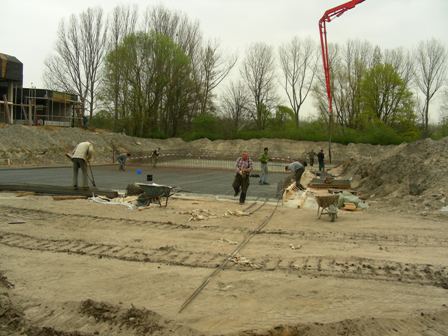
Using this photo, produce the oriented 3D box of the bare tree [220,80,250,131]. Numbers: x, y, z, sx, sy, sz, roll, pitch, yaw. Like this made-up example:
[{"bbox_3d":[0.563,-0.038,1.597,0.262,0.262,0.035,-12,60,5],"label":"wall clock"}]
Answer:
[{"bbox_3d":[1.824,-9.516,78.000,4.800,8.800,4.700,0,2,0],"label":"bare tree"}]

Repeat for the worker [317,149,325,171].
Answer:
[{"bbox_3d":[7.570,-0.556,38.500,0.550,1.730,0.400,-1,2,-18],"label":"worker"}]

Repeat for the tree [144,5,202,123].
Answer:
[{"bbox_3d":[-6.911,-13.353,66.000,8.000,16.800,7.500,0,3,0],"label":"tree"}]

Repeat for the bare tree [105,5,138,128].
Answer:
[{"bbox_3d":[-13.756,-13.487,66.000,5.200,16.800,5.000,0,3,0],"label":"bare tree"}]

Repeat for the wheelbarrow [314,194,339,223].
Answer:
[{"bbox_3d":[2.641,1.008,12.550,0.620,0.660,1.350,0,2,3],"label":"wheelbarrow"}]

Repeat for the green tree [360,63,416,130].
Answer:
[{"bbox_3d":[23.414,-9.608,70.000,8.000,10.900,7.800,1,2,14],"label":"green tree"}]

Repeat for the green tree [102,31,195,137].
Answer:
[{"bbox_3d":[-11.053,-12.225,72.000,13.400,15.600,12.500,0,2,-9],"label":"green tree"}]

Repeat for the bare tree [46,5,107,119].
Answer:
[{"bbox_3d":[-19.495,-13.019,65.000,8.400,16.300,7.800,0,3,0],"label":"bare tree"}]

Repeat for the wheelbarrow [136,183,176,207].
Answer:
[{"bbox_3d":[-2.082,0.861,15.400,1.380,0.700,0.680,0,3,0],"label":"wheelbarrow"}]

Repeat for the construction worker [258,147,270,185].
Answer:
[{"bbox_3d":[1.886,-0.079,22.900,0.550,1.750,0.480,-2,3,-37],"label":"construction worker"}]

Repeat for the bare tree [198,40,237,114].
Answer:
[{"bbox_3d":[-1.022,-11.648,67.000,5.100,11.200,4.800,0,3,0],"label":"bare tree"}]

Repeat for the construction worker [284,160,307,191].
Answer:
[{"bbox_3d":[2.951,0.310,20.300,0.850,1.200,0.550,0,2,-9],"label":"construction worker"}]

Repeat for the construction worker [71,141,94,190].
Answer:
[{"bbox_3d":[-4.719,-0.083,16.400,0.720,1.580,0.600,-2,3,-41],"label":"construction worker"}]

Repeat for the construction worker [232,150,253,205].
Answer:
[{"bbox_3d":[0.609,0.323,16.200,0.650,1.750,0.550,0,3,7],"label":"construction worker"}]

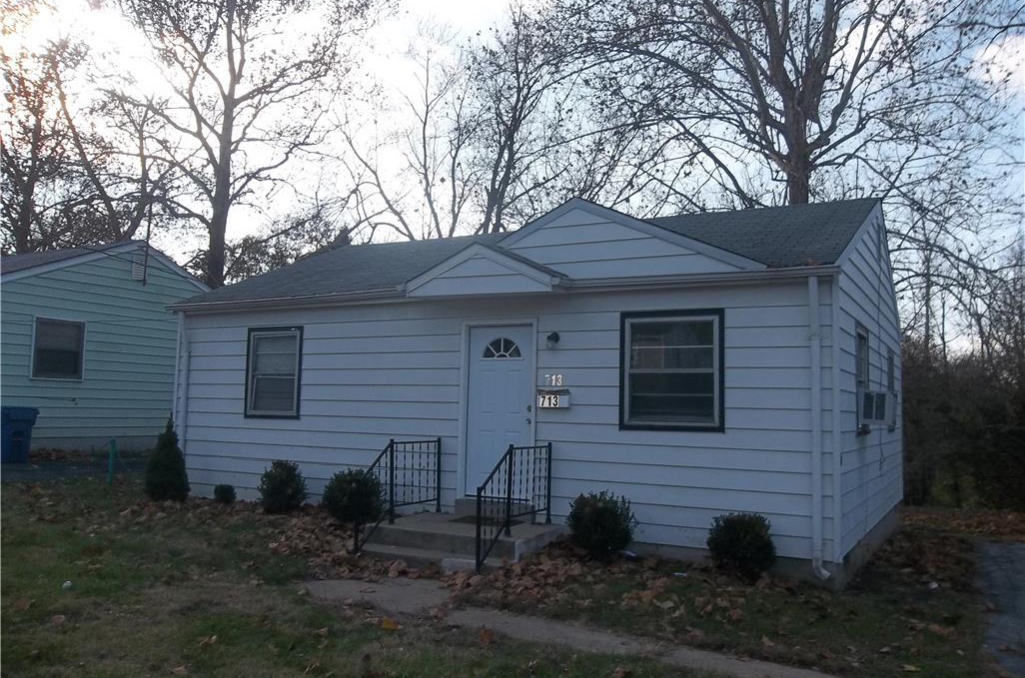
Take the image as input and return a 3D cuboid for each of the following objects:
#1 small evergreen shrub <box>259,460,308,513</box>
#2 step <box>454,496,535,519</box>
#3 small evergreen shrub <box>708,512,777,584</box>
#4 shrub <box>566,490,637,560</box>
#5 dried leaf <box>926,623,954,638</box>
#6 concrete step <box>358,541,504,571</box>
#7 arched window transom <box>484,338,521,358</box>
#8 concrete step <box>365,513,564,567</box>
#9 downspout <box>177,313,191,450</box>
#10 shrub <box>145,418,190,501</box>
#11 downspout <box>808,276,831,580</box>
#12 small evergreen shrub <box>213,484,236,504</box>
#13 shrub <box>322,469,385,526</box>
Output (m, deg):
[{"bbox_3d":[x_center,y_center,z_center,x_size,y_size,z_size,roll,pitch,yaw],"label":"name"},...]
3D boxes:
[{"bbox_3d":[-2.970,1.915,10.335,0.640,0.660,0.620,-1,-6,29],"label":"small evergreen shrub"},{"bbox_3d":[-0.210,1.971,9.143,1.065,0.191,0.221,-2,-6,30],"label":"step"},{"bbox_3d":[2.098,1.906,7.318,0.614,0.593,0.614,-2,-6,30],"label":"small evergreen shrub"},{"bbox_3d":[0.904,1.864,7.982,0.700,0.658,0.700,1,-5,0],"label":"shrub"},{"bbox_3d":[3.243,2.219,6.058,0.200,0.050,0.130,-3,-7,43],"label":"dried leaf"},{"bbox_3d":[-0.807,2.186,7.812,1.700,0.155,0.365,-1,-6,29],"label":"concrete step"},{"bbox_3d":[-0.119,0.110,9.383,0.538,0.236,0.050,-2,-6,30],"label":"arched window transom"},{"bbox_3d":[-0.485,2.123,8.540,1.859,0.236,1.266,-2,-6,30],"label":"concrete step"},{"bbox_3d":[-4.904,0.948,11.798,0.130,2.680,0.180,-1,-6,29],"label":"downspout"},{"bbox_3d":[-4.869,1.690,11.270,0.635,1.190,0.635,-2,-6,30],"label":"shrub"},{"bbox_3d":[2.900,0.831,7.520,0.160,2.840,0.190,-1,-6,29],"label":"downspout"},{"bbox_3d":[-3.916,2.120,10.888,0.293,0.254,0.293,-2,-6,30],"label":"small evergreen shrub"},{"bbox_3d":[-1.921,1.915,9.620,0.740,0.700,0.720,1,-5,0],"label":"shrub"}]

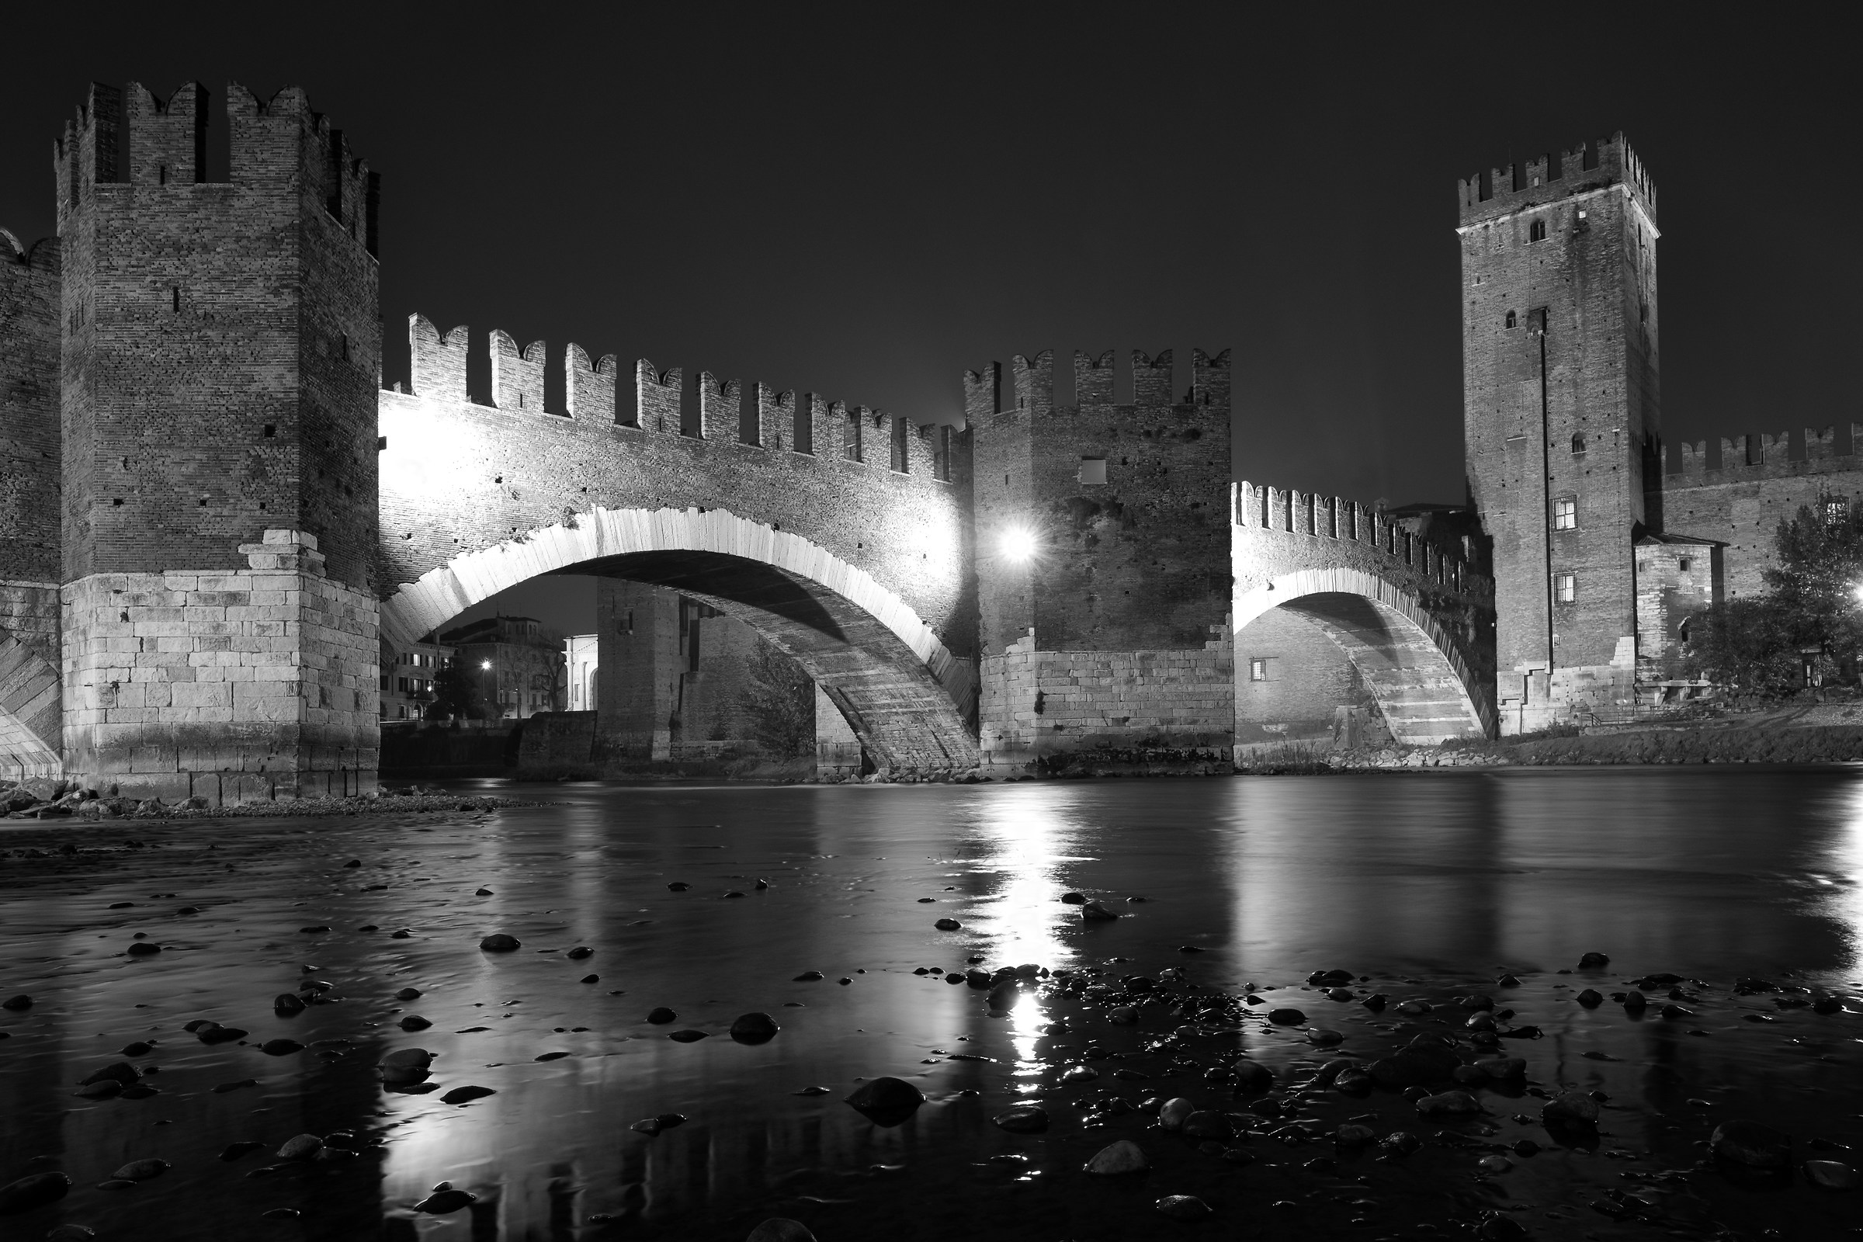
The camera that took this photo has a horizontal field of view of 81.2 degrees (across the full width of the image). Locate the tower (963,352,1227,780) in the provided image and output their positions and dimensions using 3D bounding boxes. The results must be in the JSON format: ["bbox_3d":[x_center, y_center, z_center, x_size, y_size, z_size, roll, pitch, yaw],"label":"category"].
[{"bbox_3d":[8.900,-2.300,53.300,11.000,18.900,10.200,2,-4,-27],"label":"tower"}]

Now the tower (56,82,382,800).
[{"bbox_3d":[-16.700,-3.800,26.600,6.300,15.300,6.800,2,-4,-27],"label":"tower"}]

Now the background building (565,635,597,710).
[{"bbox_3d":[-44.500,8.600,150.000,10.600,12.700,6.200,-1,-3,20],"label":"background building"}]

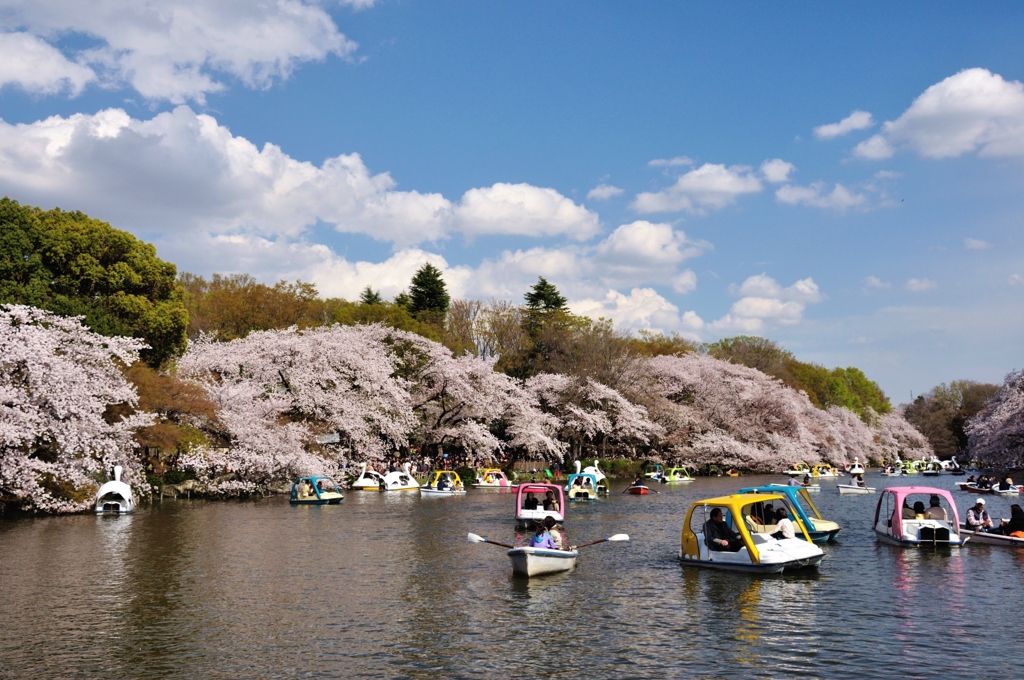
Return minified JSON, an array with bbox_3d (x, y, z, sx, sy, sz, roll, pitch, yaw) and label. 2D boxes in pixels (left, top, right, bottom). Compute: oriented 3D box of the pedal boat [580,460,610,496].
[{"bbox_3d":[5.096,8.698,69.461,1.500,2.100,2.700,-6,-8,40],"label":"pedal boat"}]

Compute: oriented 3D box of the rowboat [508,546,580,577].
[{"bbox_3d":[0.650,4.544,23.000,1.330,0.550,3.200,-2,-6,12],"label":"rowboat"}]

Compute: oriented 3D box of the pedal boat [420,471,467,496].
[{"bbox_3d":[-4.982,10.295,80.000,2.650,1.400,1.500,3,-7,-32],"label":"pedal boat"}]

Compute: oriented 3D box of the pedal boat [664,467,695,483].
[{"bbox_3d":[15.790,12.870,105.208,2.650,1.430,1.470,0,-6,-8],"label":"pedal boat"}]

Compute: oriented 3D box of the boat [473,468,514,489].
[{"bbox_3d":[-1.509,11.124,88.000,2.650,1.400,1.500,-2,-6,11],"label":"boat"}]

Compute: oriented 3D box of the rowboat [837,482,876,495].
[{"bbox_3d":[20.864,9.090,67.000,3.200,0.550,1.300,3,-7,-30],"label":"rowboat"}]

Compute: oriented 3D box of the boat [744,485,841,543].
[{"bbox_3d":[7.280,4.647,29.720,2.650,1.430,1.470,-4,-7,26],"label":"boat"}]

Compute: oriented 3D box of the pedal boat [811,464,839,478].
[{"bbox_3d":[33.748,14.351,120.119,2.650,1.430,1.470,1,-6,-12],"label":"pedal boat"}]

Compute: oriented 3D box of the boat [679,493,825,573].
[{"bbox_3d":[4.848,3.878,22.524,1.470,1.430,2.650,4,-8,-37],"label":"boat"}]

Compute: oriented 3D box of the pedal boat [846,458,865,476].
[{"bbox_3d":[38.046,14.068,122.000,1.500,2.100,2.700,-3,-6,19],"label":"pedal boat"}]

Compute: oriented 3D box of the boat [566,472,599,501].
[{"bbox_3d":[3.845,8.055,60.000,1.500,1.420,2.650,-1,-6,5],"label":"boat"}]

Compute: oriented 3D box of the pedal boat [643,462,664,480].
[{"bbox_3d":[15.078,14.406,119.125,1.470,1.430,2.650,-4,-7,32],"label":"pedal boat"}]

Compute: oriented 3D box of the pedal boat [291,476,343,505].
[{"bbox_3d":[-10.709,8.305,61.000,2.650,1.400,1.500,-4,-7,29],"label":"pedal boat"}]

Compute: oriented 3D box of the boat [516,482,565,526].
[{"bbox_3d":[0.930,5.480,36.784,1.470,1.430,2.650,0,-6,-4],"label":"boat"}]

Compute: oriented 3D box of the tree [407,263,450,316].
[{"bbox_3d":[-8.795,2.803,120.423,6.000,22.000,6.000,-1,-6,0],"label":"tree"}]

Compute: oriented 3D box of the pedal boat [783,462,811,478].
[{"bbox_3d":[33.248,15.448,130.059,2.650,1.430,1.470,0,-6,-8],"label":"pedal boat"}]

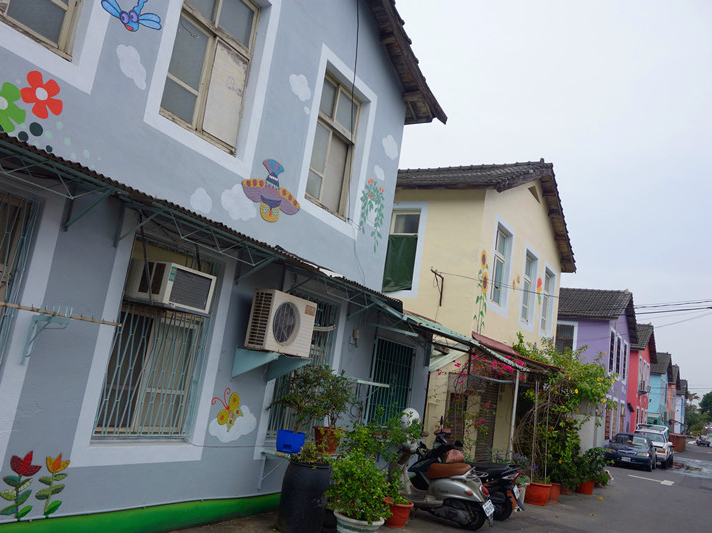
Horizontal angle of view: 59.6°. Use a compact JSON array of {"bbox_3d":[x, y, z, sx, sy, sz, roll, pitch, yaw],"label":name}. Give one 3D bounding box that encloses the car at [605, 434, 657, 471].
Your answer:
[{"bbox_3d":[11.417,7.542,25.603,1.690,1.360,4.300,1,-13,31],"label":"car"}]

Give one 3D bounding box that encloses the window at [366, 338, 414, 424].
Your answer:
[{"bbox_3d":[0.571,1.913,10.110,0.100,1.320,1.400,1,-13,31],"label":"window"}]

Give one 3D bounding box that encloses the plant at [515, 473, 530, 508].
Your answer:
[{"bbox_3d":[2.897,3.881,10.838,0.280,0.540,0.280,1,-13,31],"label":"plant"}]

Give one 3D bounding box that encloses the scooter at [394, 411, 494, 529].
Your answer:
[{"bbox_3d":[1.153,2.861,8.500,1.730,1.140,0.660,-3,-16,43],"label":"scooter"}]

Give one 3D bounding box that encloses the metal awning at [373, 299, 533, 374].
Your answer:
[{"bbox_3d":[1.924,1.435,11.720,0.950,0.400,6.100,1,-13,31],"label":"metal awning"}]

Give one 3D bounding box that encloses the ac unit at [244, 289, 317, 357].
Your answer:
[{"bbox_3d":[-0.796,0.636,6.851,0.280,0.610,0.800,1,-13,31],"label":"ac unit"}]

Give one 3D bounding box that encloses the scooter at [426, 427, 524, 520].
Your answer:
[{"bbox_3d":[1.690,3.170,9.584,1.820,1.150,0.700,1,-13,31],"label":"scooter"}]

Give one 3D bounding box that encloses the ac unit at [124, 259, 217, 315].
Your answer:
[{"bbox_3d":[-1.732,0.205,5.727,0.600,0.354,0.549,1,-13,31],"label":"ac unit"}]

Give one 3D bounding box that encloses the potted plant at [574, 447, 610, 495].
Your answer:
[{"bbox_3d":[5.312,4.627,14.058,0.720,1.000,0.720,1,-13,31],"label":"potted plant"}]

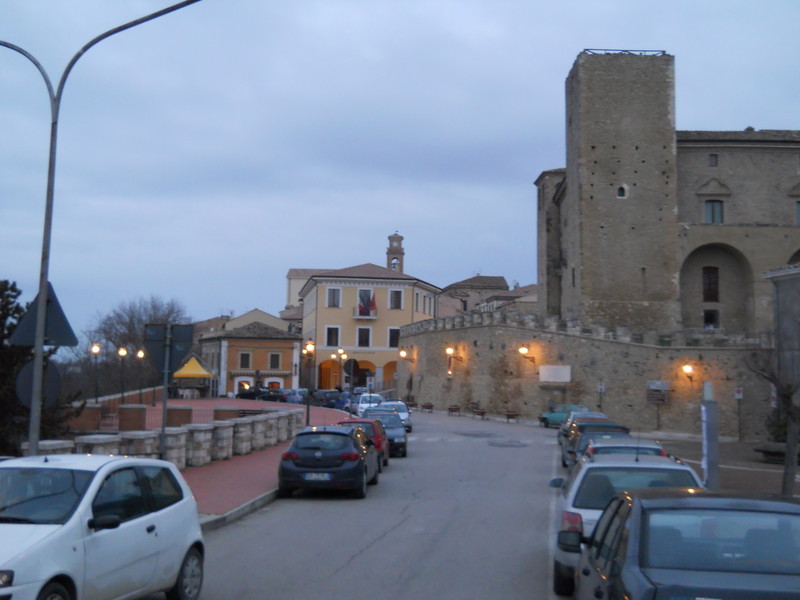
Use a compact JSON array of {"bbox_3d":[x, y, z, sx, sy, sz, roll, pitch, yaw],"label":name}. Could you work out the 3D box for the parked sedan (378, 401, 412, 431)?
[{"bbox_3d":[-0.278,5.501,45.078,1.680,1.460,3.900,1,-5,1],"label":"parked sedan"}]

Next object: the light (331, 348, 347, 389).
[{"bbox_3d":[-4.313,5.498,67.000,1.150,4.300,1.000,1,-7,0],"label":"light"}]

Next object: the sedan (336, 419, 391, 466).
[{"bbox_3d":[-1.247,4.098,27.192,1.640,1.480,3.750,0,-5,3],"label":"sedan"}]

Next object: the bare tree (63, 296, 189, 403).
[{"bbox_3d":[-24.734,4.584,86.000,11.000,9.800,10.500,1,-7,0],"label":"bare tree"}]

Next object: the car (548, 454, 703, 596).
[{"bbox_3d":[2.764,2.632,11.562,1.730,1.480,4.400,0,-6,9],"label":"car"}]

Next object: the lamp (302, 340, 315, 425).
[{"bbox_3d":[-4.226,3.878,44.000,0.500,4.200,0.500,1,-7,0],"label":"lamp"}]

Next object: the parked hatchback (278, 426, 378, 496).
[{"bbox_3d":[-1.514,3.547,21.336,1.810,1.500,4.400,0,-6,4],"label":"parked hatchback"}]

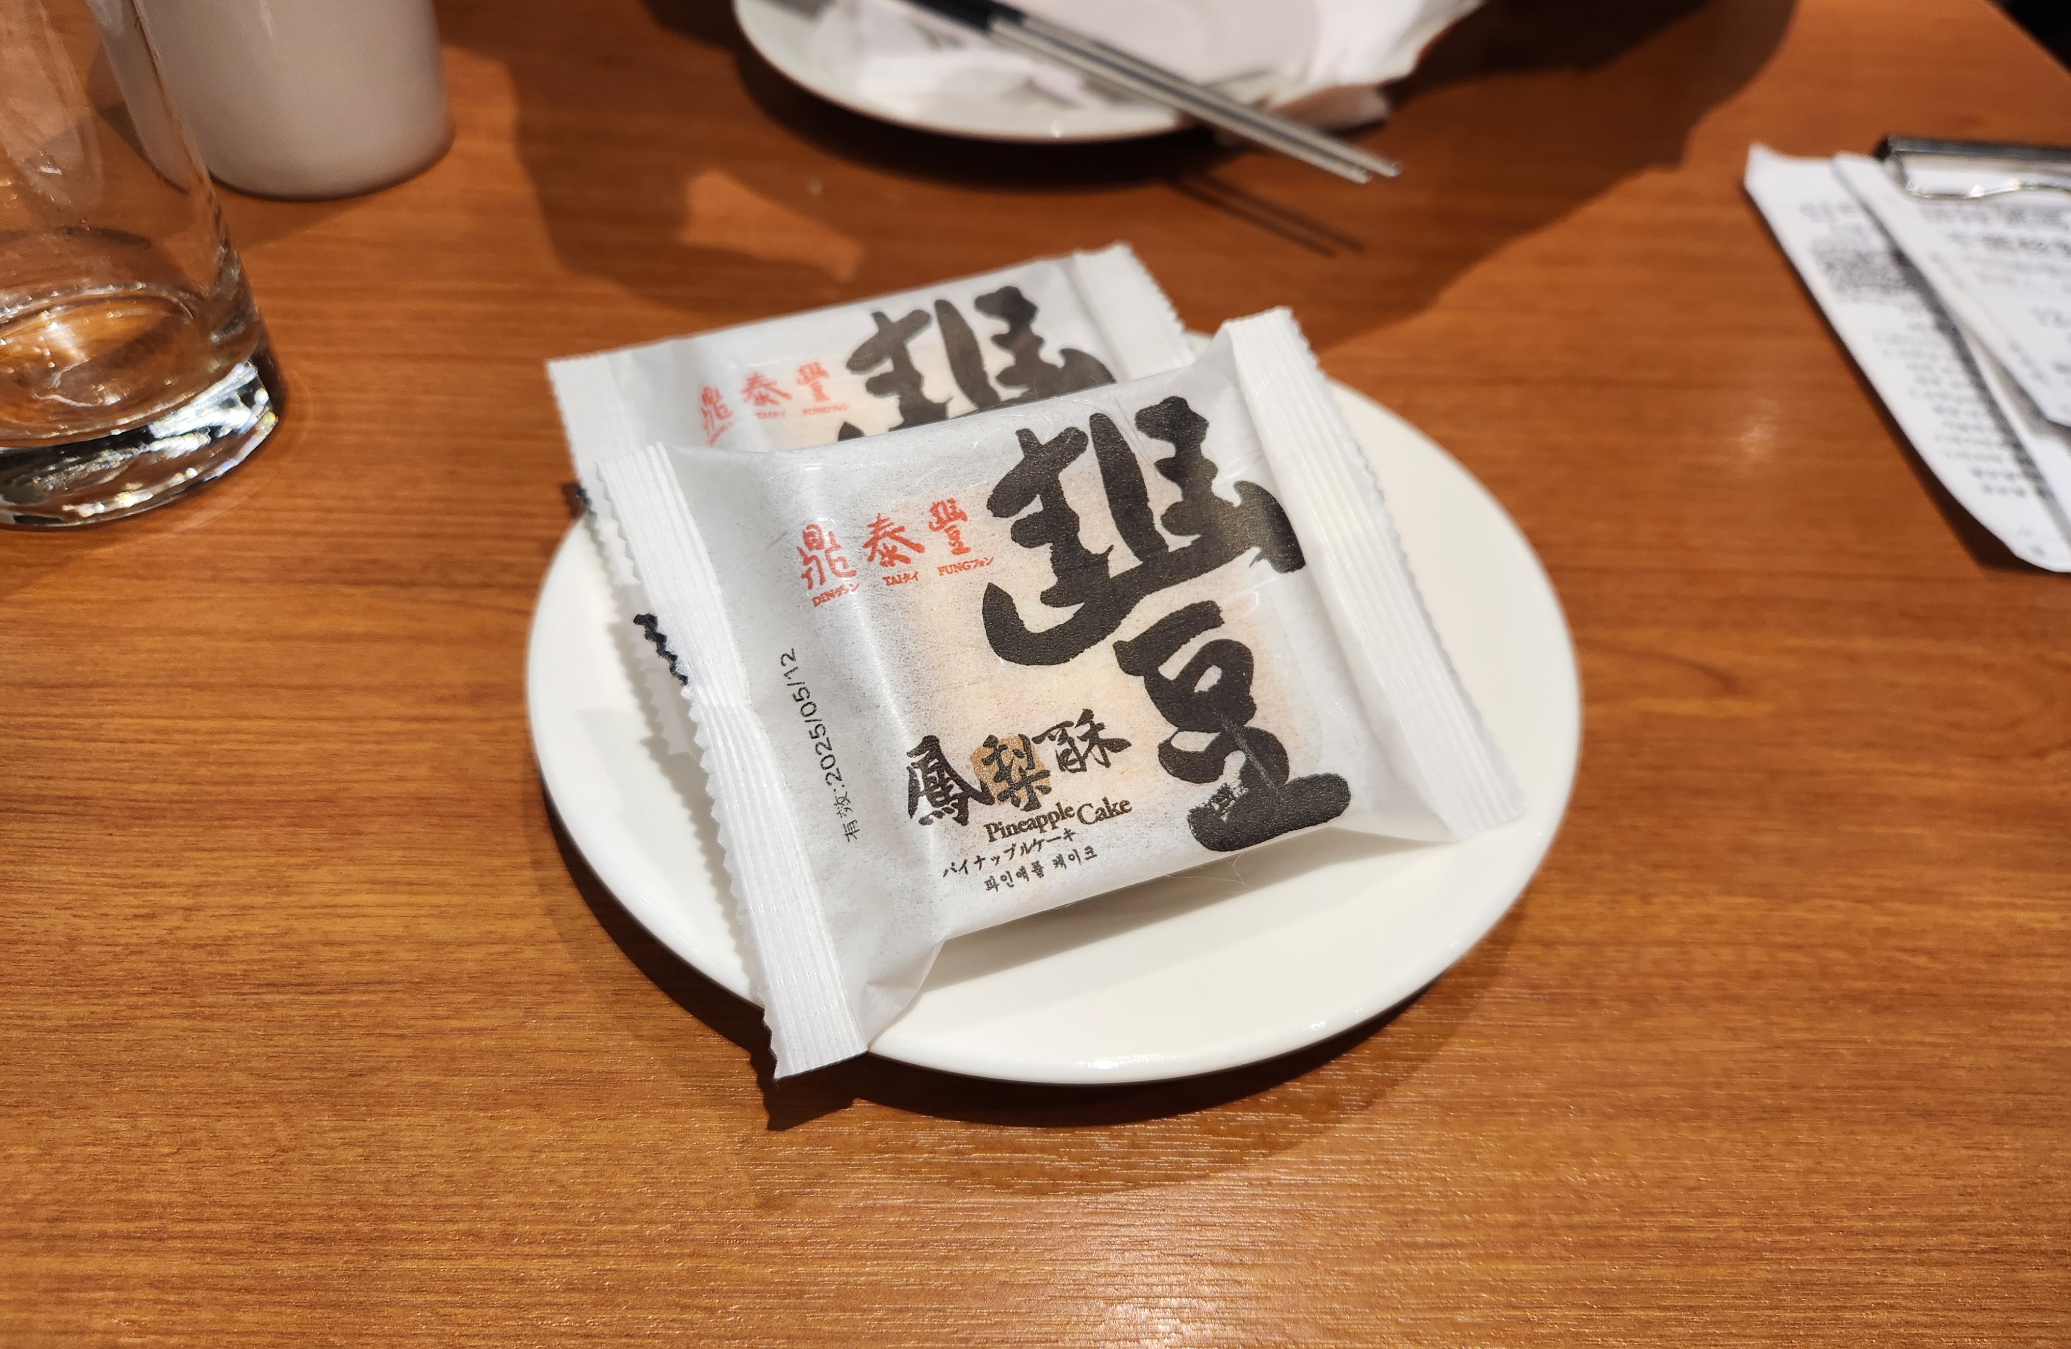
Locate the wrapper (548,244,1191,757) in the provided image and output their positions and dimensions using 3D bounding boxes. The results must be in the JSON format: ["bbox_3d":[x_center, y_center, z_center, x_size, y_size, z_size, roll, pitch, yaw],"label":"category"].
[{"bbox_3d":[-0.017,-0.035,0.225,0.105,0.022,0.083,-16,58,-15],"label":"wrapper"}]

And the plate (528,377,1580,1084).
[{"bbox_3d":[0.003,-0.004,0.219,0.157,0.020,0.157,2,48,-2],"label":"plate"}]

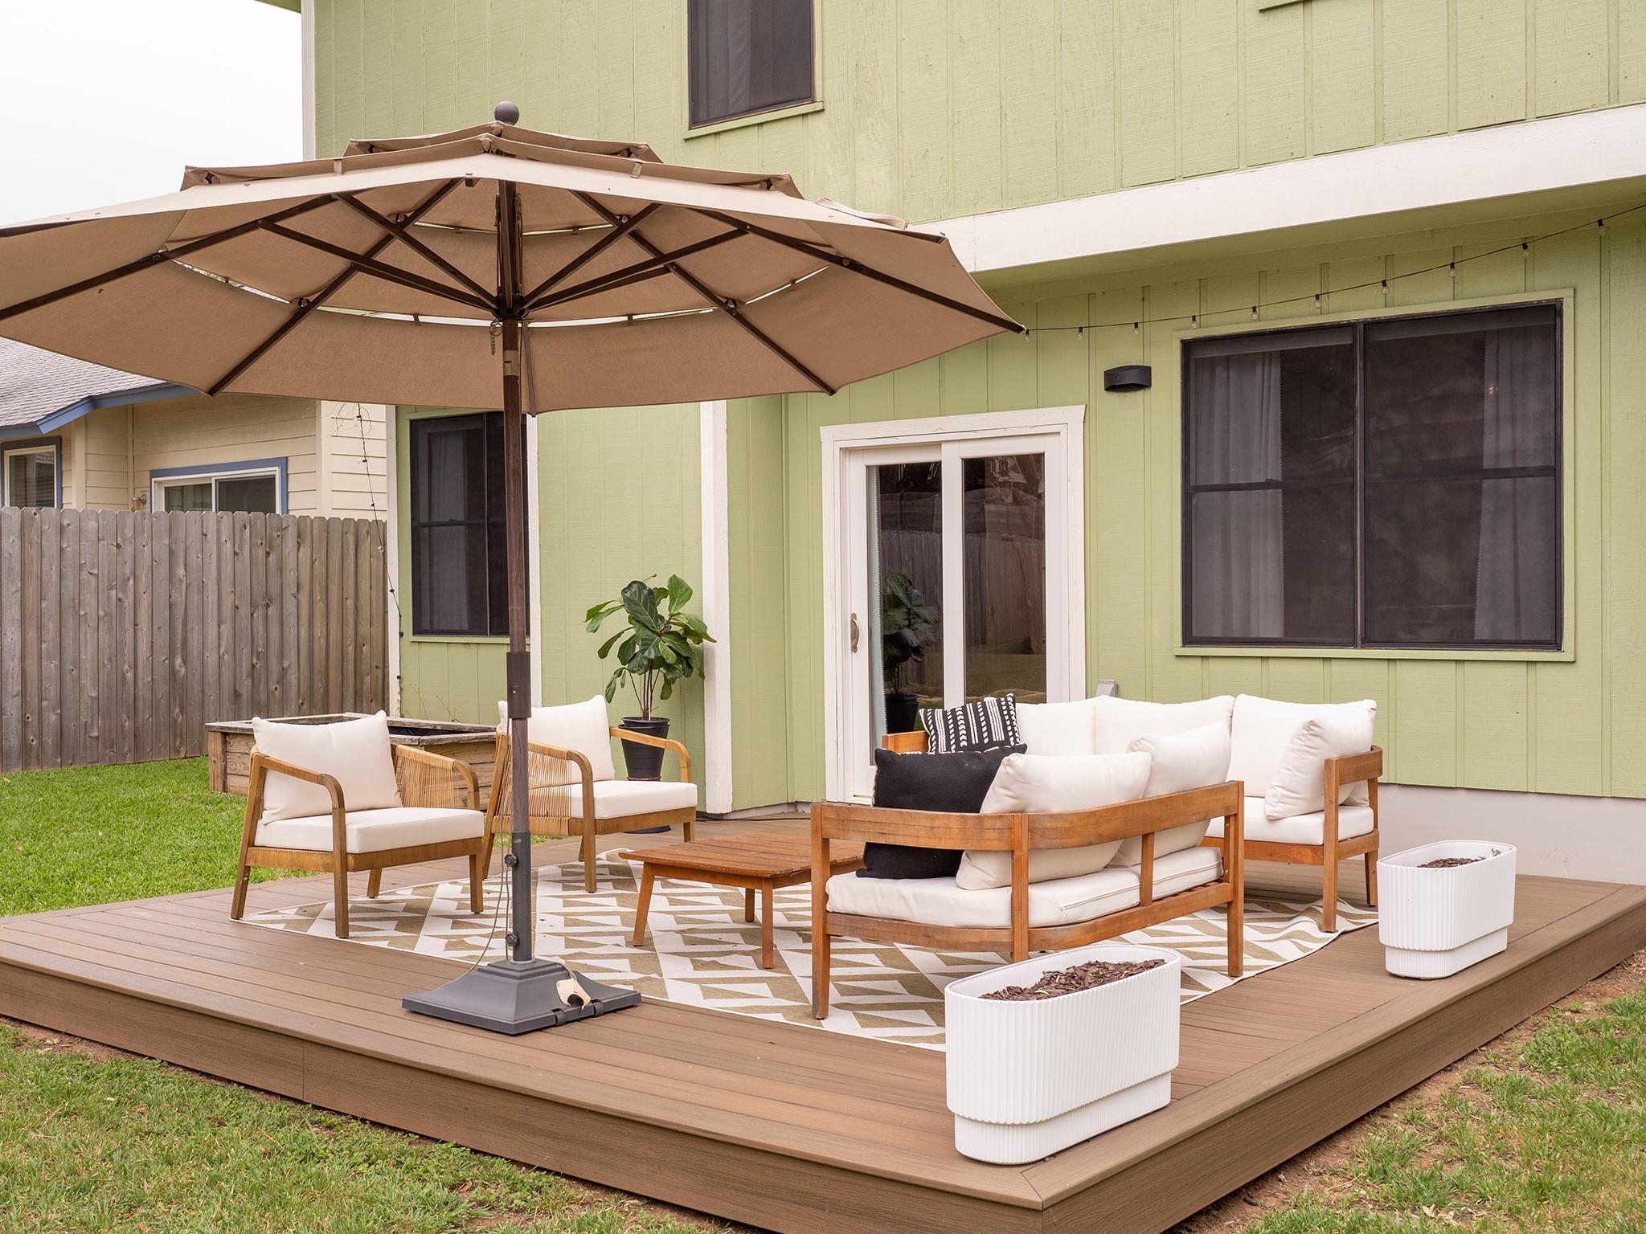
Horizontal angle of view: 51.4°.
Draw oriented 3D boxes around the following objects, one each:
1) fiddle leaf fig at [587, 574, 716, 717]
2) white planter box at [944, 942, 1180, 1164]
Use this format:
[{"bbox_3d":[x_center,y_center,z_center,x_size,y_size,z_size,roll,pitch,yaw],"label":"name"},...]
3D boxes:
[{"bbox_3d":[-0.922,0.162,9.200,0.680,0.780,0.630,0,0,-5],"label":"fiddle leaf fig"},{"bbox_3d":[0.561,0.985,3.915,0.254,0.345,0.748,0,0,41],"label":"white planter box"}]

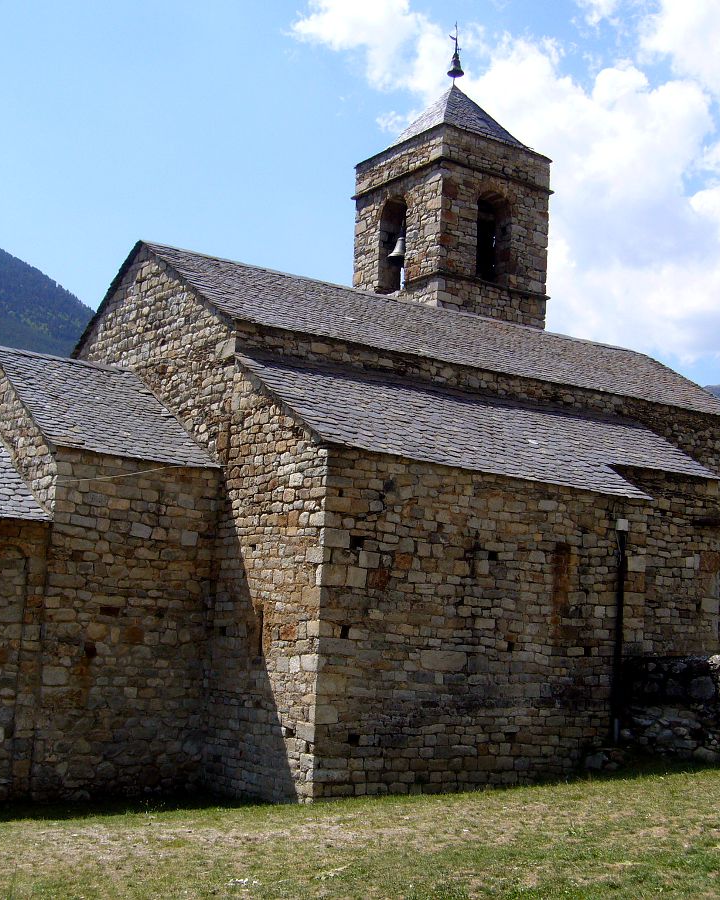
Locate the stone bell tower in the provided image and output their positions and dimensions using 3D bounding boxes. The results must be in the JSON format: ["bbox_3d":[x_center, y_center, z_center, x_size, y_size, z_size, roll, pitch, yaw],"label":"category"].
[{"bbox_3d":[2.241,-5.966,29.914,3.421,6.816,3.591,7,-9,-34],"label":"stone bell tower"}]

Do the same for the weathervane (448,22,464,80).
[{"bbox_3d":[2.421,-9.998,30.435,0.414,1.533,0.414,2,-7,0],"label":"weathervane"}]

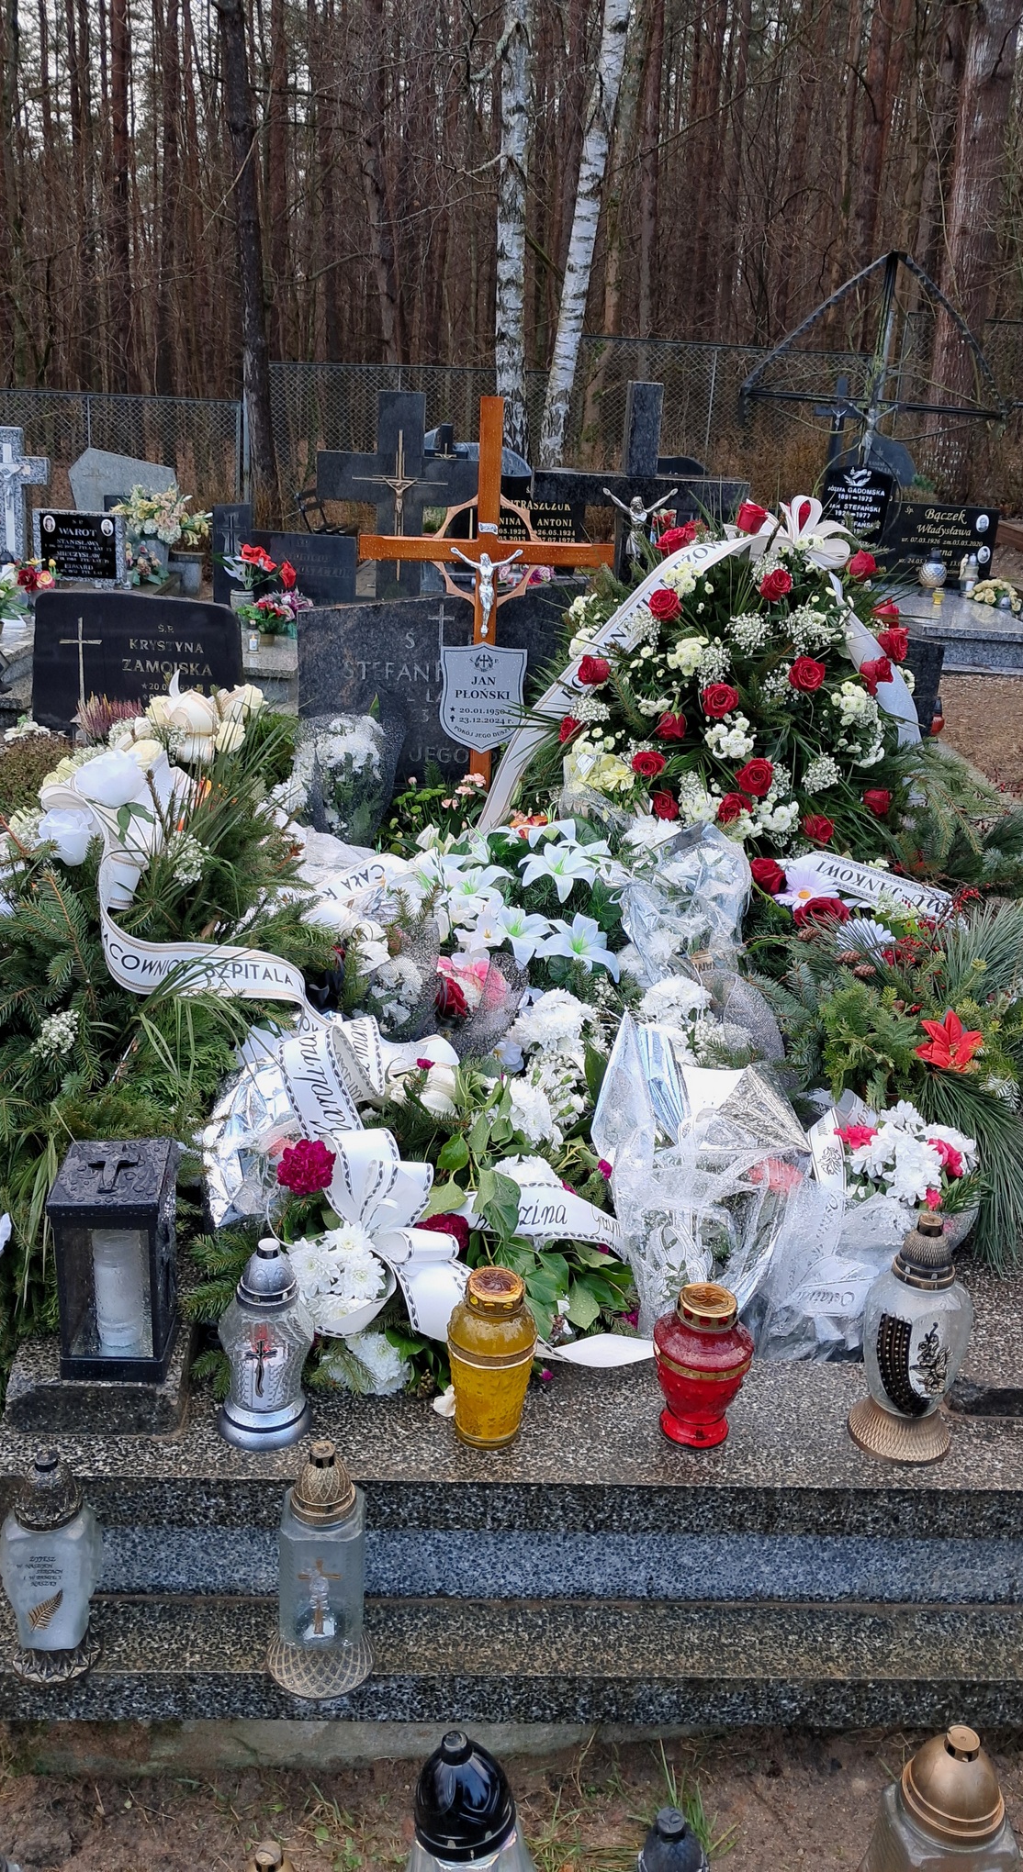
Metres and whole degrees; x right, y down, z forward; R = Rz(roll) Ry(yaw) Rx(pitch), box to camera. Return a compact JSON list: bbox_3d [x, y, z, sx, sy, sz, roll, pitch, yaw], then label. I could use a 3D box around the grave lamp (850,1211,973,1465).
[{"bbox_3d":[0.473,0.460,1.711,0.127,0.296,0.127,6,20,9],"label":"grave lamp"}]

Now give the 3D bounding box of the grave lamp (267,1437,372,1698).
[{"bbox_3d":[-0.214,0.685,1.621,0.118,0.298,0.118,1,21,-2],"label":"grave lamp"}]

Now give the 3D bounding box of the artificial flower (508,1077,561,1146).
[{"bbox_3d":[0.032,0.244,2.029,0.073,0.080,0.070,2,20,-2],"label":"artificial flower"}]

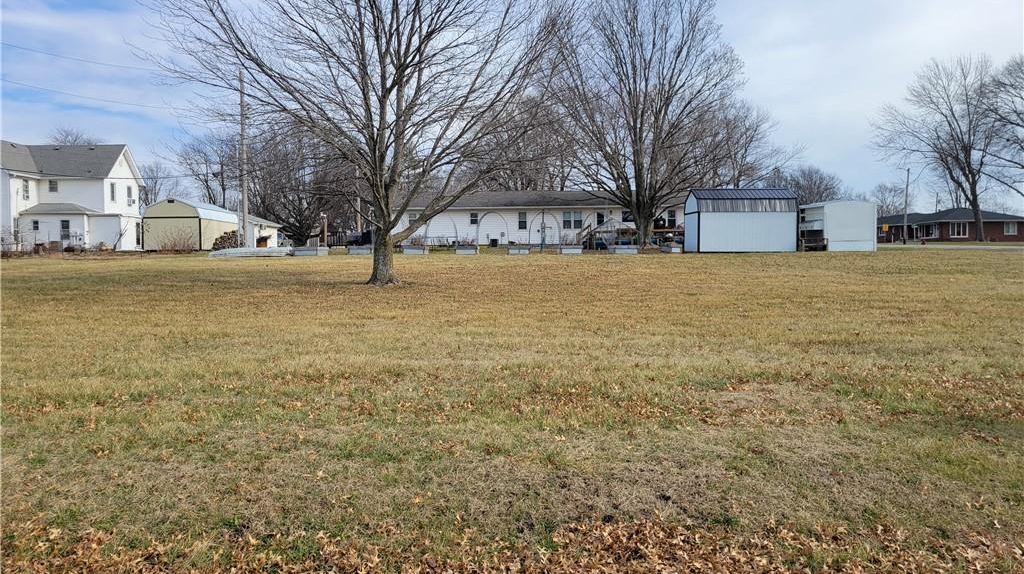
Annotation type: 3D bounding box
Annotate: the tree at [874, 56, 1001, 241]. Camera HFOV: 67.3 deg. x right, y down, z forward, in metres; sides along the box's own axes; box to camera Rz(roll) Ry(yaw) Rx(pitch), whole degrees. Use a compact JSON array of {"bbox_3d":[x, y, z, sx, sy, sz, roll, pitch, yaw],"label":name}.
[{"bbox_3d":[43.933,-14.107,79.416,12.621,19.334,12.621,0,3,0],"label":"tree"}]

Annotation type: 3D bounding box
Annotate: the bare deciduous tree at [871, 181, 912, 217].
[{"bbox_3d":[61.435,-11.974,124.582,6.594,10.175,6.594,0,3,0],"label":"bare deciduous tree"}]

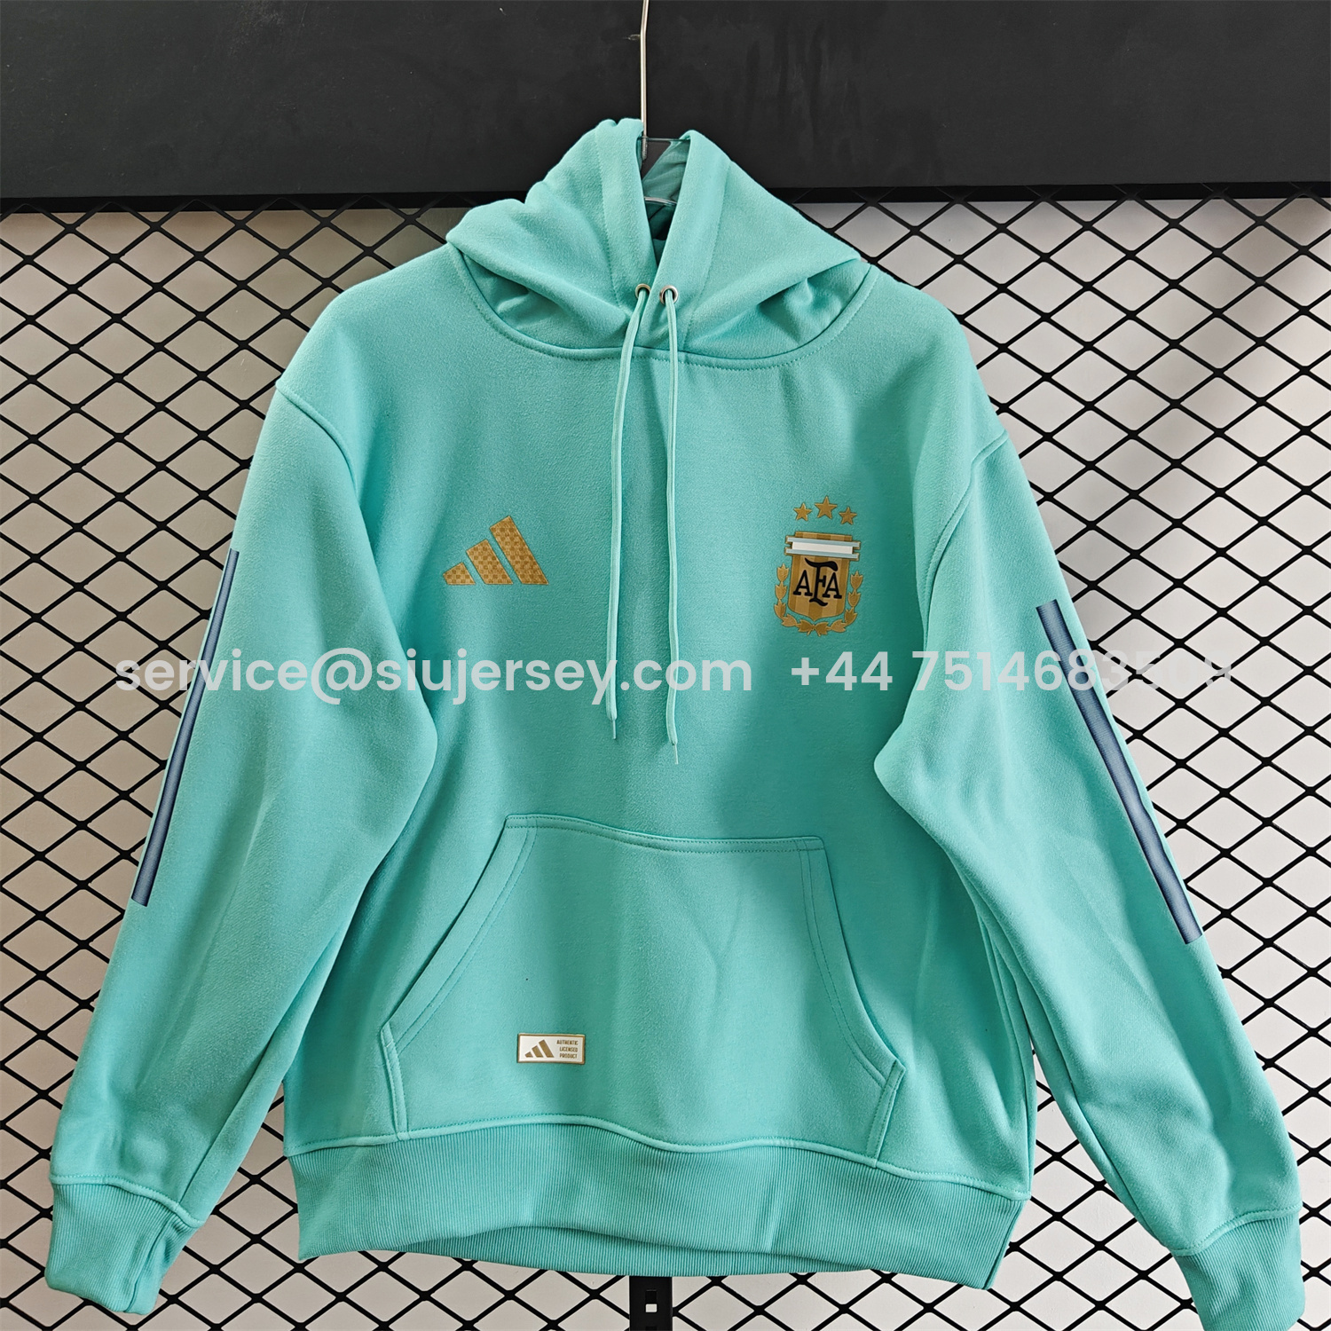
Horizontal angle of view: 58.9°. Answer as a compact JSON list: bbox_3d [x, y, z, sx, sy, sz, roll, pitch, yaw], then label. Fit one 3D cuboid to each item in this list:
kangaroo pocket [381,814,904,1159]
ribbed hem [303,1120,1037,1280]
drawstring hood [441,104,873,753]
[{"bbox_3d":[-0.015,0.216,0.795,0.350,0.228,0.040,2,0,0],"label":"kangaroo pocket"},{"bbox_3d":[-0.004,0.371,0.815,0.505,0.118,0.090,2,0,0],"label":"ribbed hem"},{"bbox_3d":[-0.006,-0.165,0.880,0.310,0.450,0.150,2,0,0],"label":"drawstring hood"}]

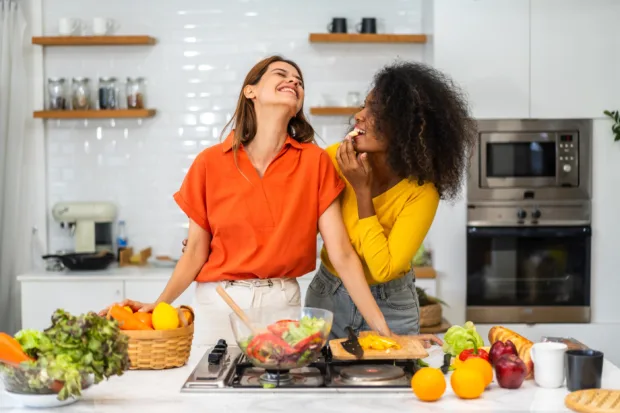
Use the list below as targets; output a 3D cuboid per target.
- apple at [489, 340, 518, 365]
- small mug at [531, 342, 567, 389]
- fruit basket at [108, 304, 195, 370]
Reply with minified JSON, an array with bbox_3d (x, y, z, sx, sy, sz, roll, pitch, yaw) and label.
[{"bbox_3d":[0.475,0.367,2.322,0.071,0.074,0.071,0,2,0],"label":"apple"},{"bbox_3d":[0.580,0.383,2.290,0.087,0.096,0.088,0,3,1],"label":"small mug"},{"bbox_3d":[-0.429,0.350,2.560,0.240,0.145,0.225,0,3,1],"label":"fruit basket"}]

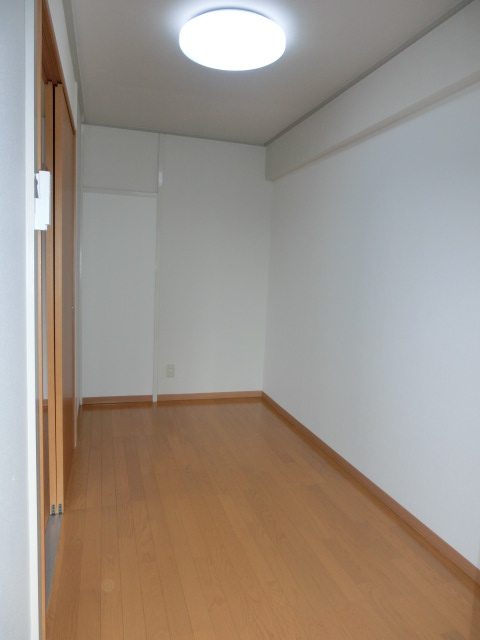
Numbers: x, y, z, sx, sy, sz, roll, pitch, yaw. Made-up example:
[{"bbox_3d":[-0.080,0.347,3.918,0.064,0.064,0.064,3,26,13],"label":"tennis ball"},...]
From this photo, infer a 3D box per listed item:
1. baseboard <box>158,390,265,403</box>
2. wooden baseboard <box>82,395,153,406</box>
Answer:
[{"bbox_3d":[-0.271,0.739,4.281,1.040,0.062,0.014,0,7,-17],"label":"baseboard"},{"bbox_3d":[-1.101,0.734,4.026,0.618,0.062,0.014,0,7,-17],"label":"wooden baseboard"}]

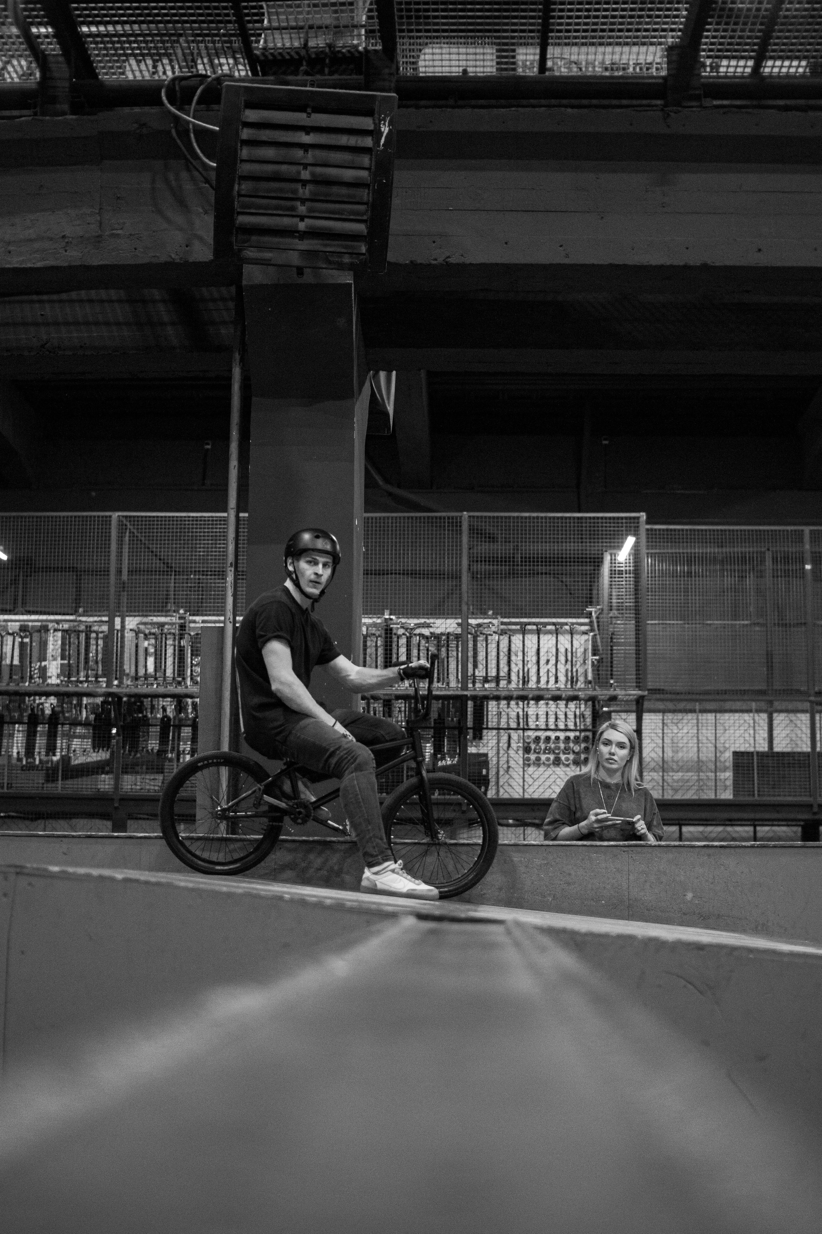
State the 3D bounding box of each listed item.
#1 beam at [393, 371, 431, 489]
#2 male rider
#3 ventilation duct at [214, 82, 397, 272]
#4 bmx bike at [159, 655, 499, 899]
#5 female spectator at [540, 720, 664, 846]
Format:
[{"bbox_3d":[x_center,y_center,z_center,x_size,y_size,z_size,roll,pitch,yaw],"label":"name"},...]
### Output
[{"bbox_3d":[0.007,-1.496,12.000,0.300,0.650,2.000,0,-7,0],"label":"beam"},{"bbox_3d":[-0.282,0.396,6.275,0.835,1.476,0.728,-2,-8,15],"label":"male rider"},{"bbox_3d":[-0.507,-2.143,7.572,0.838,0.854,0.350,4,10,-1],"label":"ventilation duct"},{"bbox_3d":[-0.311,0.612,6.349,1.408,0.992,0.700,6,-7,5],"label":"bmx bike"},{"bbox_3d":[0.882,1.288,6.944,0.520,1.660,0.400,0,-7,3],"label":"female spectator"}]

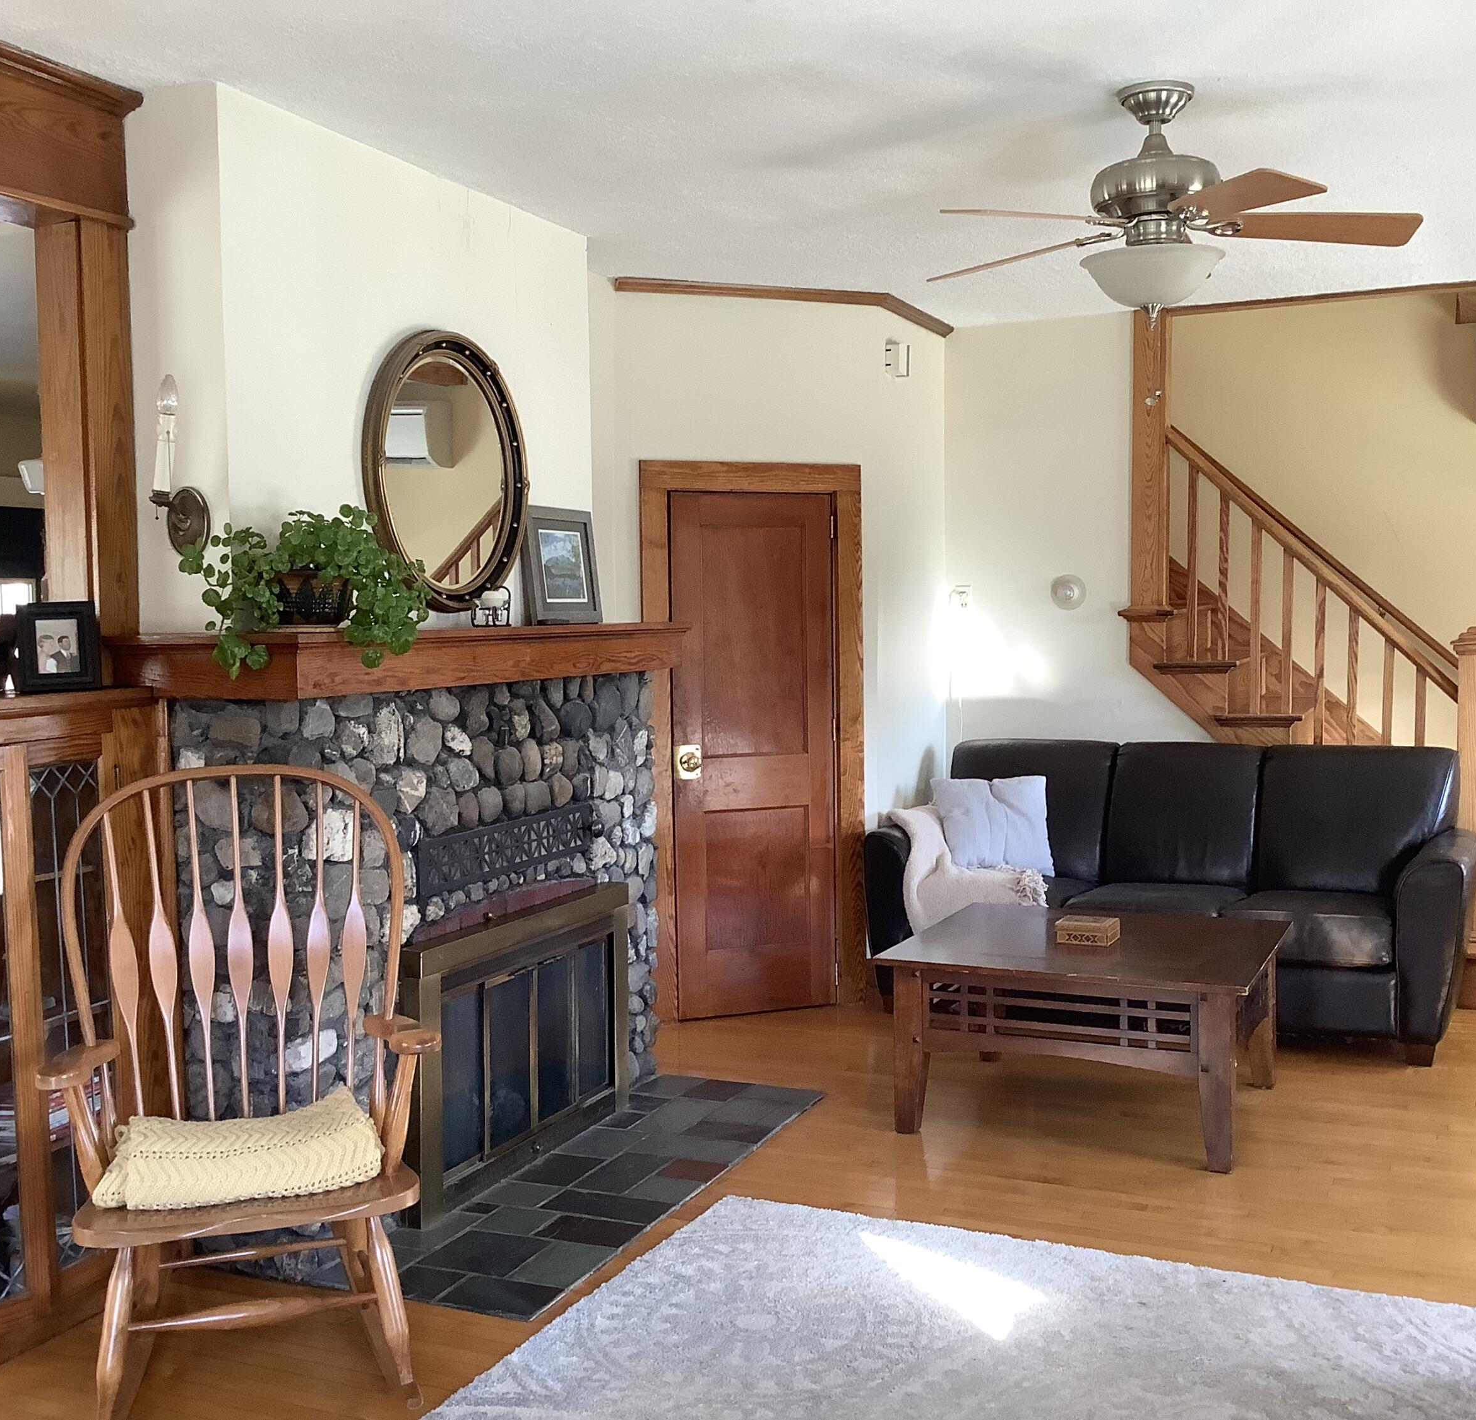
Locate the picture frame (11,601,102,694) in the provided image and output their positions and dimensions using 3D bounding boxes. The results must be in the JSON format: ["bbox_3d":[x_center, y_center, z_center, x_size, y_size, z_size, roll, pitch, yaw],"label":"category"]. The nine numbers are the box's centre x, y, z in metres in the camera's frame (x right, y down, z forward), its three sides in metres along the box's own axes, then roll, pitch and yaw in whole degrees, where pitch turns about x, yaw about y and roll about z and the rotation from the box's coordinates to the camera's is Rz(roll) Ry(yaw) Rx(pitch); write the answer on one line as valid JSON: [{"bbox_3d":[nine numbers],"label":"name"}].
[{"bbox_3d":[-1.442,-0.131,3.600,0.156,0.191,0.025,-3,-5,-28],"label":"picture frame"}]

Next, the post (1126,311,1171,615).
[{"bbox_3d":[1.644,-0.989,6.761,0.135,1.158,0.135,1,4,23],"label":"post"}]

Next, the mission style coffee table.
[{"bbox_3d":[1.051,0.934,5.044,1.030,0.487,1.020,1,4,23],"label":"mission style coffee table"}]

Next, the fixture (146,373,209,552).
[{"bbox_3d":[-1.232,-0.527,3.690,0.117,0.390,0.100,1,4,23],"label":"fixture"}]

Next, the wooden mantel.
[{"bbox_3d":[-0.771,-0.155,4.635,0.495,0.140,1.995,1,4,23],"label":"wooden mantel"}]

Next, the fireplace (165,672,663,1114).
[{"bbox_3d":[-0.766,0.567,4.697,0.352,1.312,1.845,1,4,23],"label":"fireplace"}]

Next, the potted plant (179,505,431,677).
[{"bbox_3d":[-0.965,-0.269,3.802,0.390,0.367,0.405,1,4,23],"label":"potted plant"}]

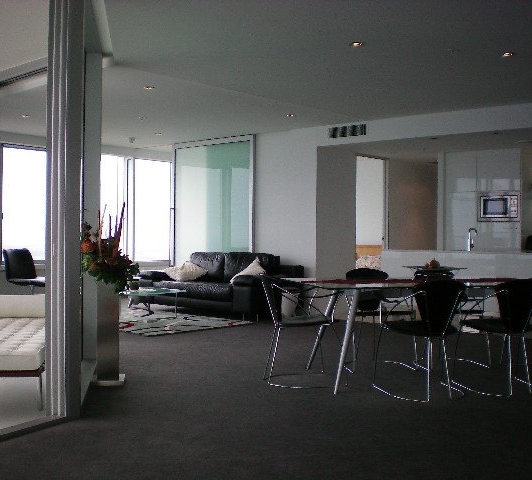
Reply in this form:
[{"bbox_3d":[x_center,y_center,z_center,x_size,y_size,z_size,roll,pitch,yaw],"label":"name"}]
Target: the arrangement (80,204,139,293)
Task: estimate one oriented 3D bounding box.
[{"bbox_3d":[-1.165,0.060,5.230,0.410,0.630,0.380,0,0,0],"label":"arrangement"}]

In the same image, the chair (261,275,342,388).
[{"bbox_3d":[0.265,0.655,5.310,0.580,0.790,0.560,0,0,-9],"label":"chair"}]

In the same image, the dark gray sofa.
[{"bbox_3d":[-0.700,0.635,10.120,2.220,0.830,1.000,0,0,39],"label":"dark gray sofa"}]

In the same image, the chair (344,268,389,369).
[{"bbox_3d":[0.910,0.655,5.880,0.560,0.790,0.580,0,0,-9],"label":"chair"}]

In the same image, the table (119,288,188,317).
[{"bbox_3d":[-1.750,0.880,9.650,1.000,0.340,0.950,0,0,39],"label":"table"}]

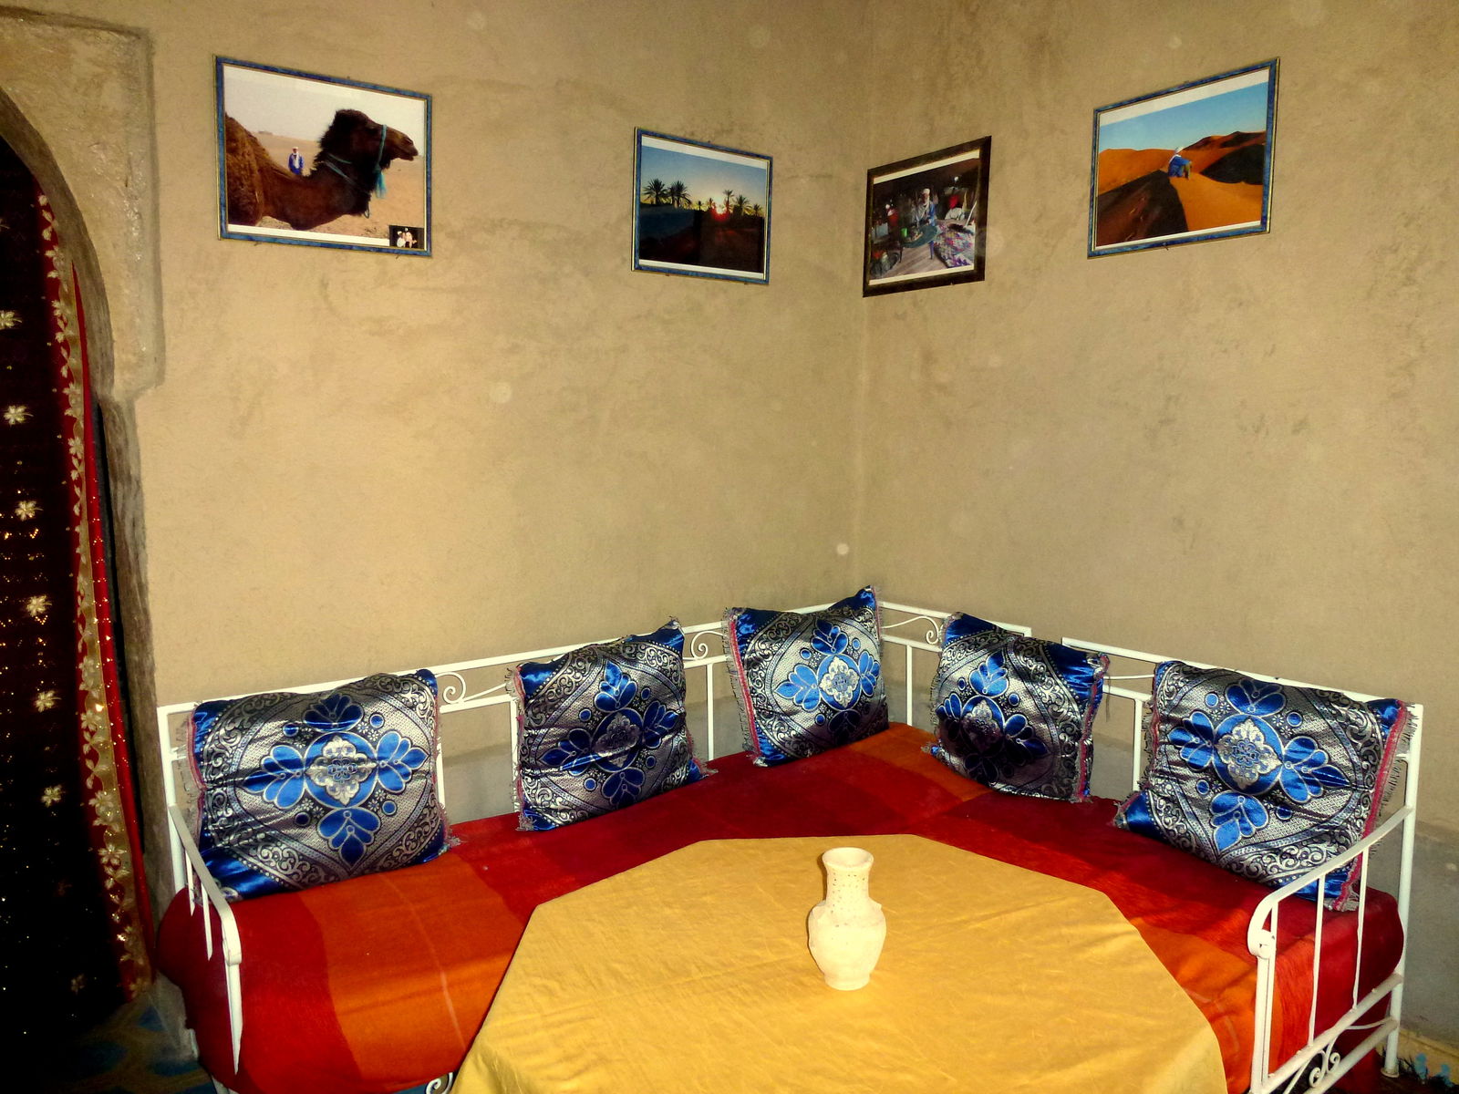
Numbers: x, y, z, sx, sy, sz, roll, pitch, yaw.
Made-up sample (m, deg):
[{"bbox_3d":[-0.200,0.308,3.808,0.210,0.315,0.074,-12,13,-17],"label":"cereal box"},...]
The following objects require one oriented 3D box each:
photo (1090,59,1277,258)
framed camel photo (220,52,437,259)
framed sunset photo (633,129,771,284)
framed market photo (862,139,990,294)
[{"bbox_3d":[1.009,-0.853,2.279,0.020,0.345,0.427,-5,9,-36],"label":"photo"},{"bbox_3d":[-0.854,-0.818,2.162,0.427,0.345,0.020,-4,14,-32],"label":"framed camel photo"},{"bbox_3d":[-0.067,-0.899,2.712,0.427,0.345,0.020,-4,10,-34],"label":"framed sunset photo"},{"bbox_3d":[0.549,-0.906,2.828,0.020,0.368,0.447,-3,7,-38],"label":"framed market photo"}]

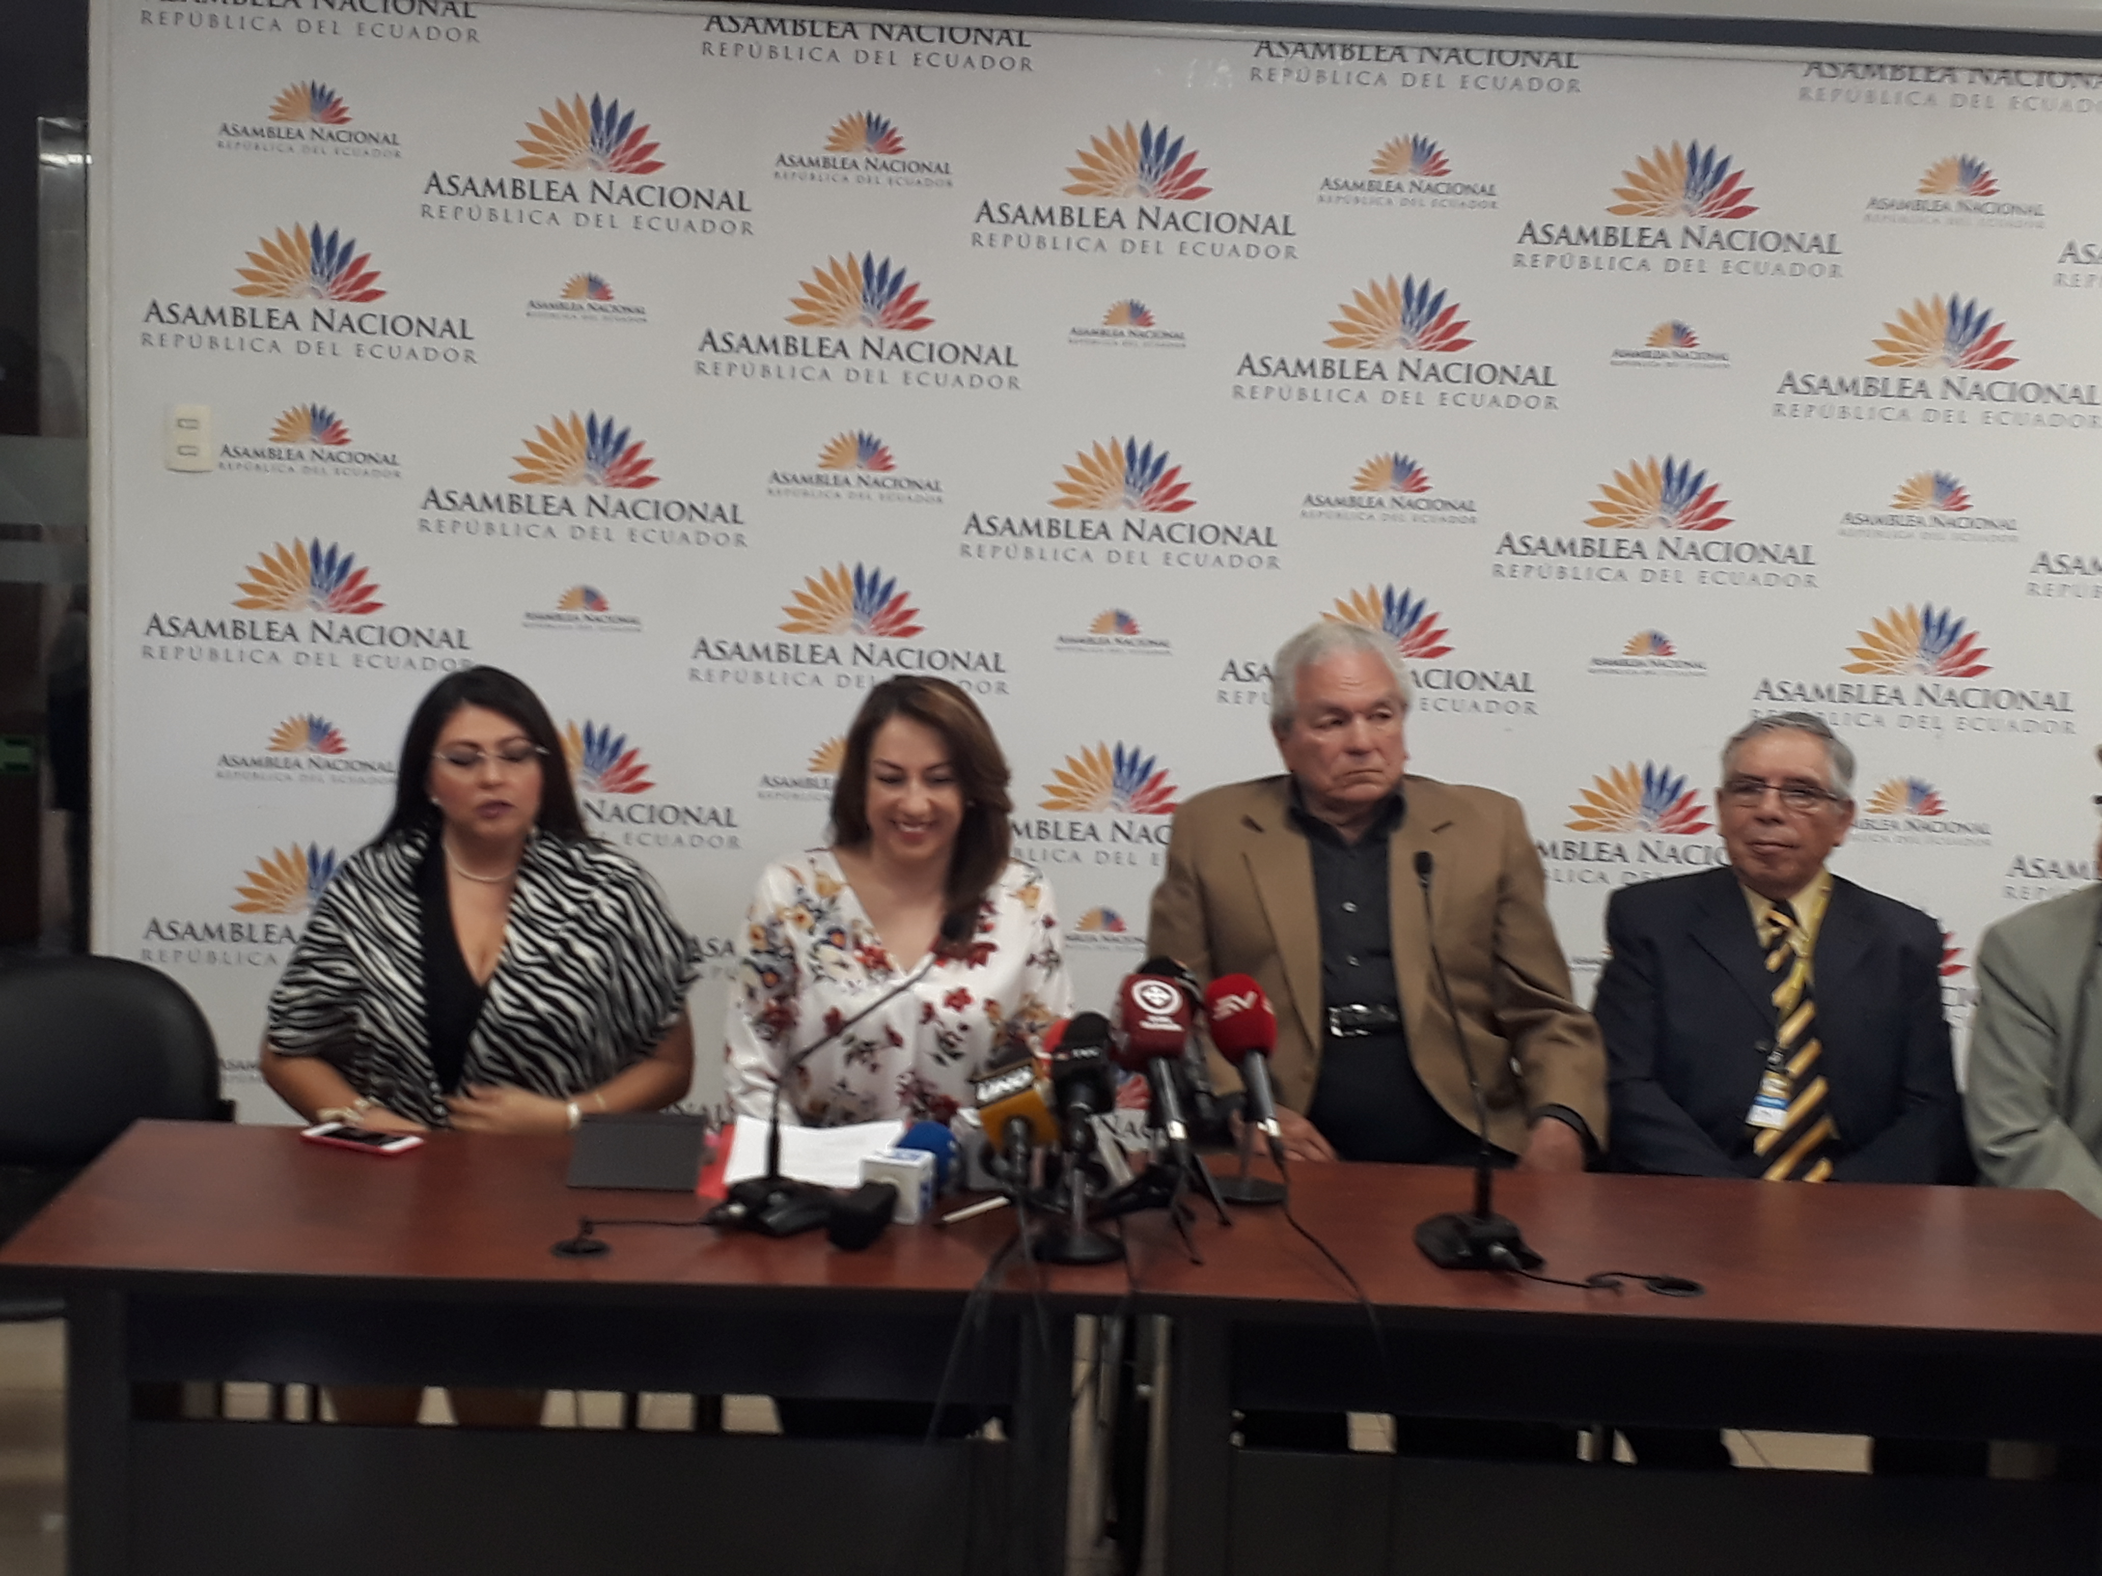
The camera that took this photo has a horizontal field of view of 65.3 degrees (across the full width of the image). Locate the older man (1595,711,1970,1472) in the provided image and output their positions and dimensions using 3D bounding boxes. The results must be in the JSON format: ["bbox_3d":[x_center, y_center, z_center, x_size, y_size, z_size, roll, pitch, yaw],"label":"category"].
[{"bbox_3d":[0.986,0.563,2.251,0.530,1.335,0.740,3,4,9],"label":"older man"}]

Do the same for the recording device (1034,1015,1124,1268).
[{"bbox_3d":[0.036,0.370,1.799,0.100,0.240,0.190,2,4,-4],"label":"recording device"}]

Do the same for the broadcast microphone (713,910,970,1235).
[{"bbox_3d":[-0.221,0.304,1.868,0.310,0.340,0.130,-2,6,-43],"label":"broadcast microphone"}]

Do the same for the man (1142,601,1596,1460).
[{"bbox_3d":[0.407,0.492,2.289,0.600,1.430,0.580,3,4,4],"label":"man"}]

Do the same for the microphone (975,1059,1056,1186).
[{"bbox_3d":[-0.040,0.354,1.766,0.065,0.075,0.220,-14,20,2],"label":"microphone"}]

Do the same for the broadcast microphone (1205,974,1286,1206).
[{"bbox_3d":[0.239,0.356,1.960,0.100,0.260,0.170,2,4,-9],"label":"broadcast microphone"}]

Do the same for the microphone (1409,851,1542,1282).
[{"bbox_3d":[0.467,0.292,1.798,0.130,0.435,0.160,1,4,-14],"label":"microphone"}]

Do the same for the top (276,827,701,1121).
[{"bbox_3d":[-0.759,0.263,2.228,0.580,0.450,0.330,2,4,-3],"label":"top"}]

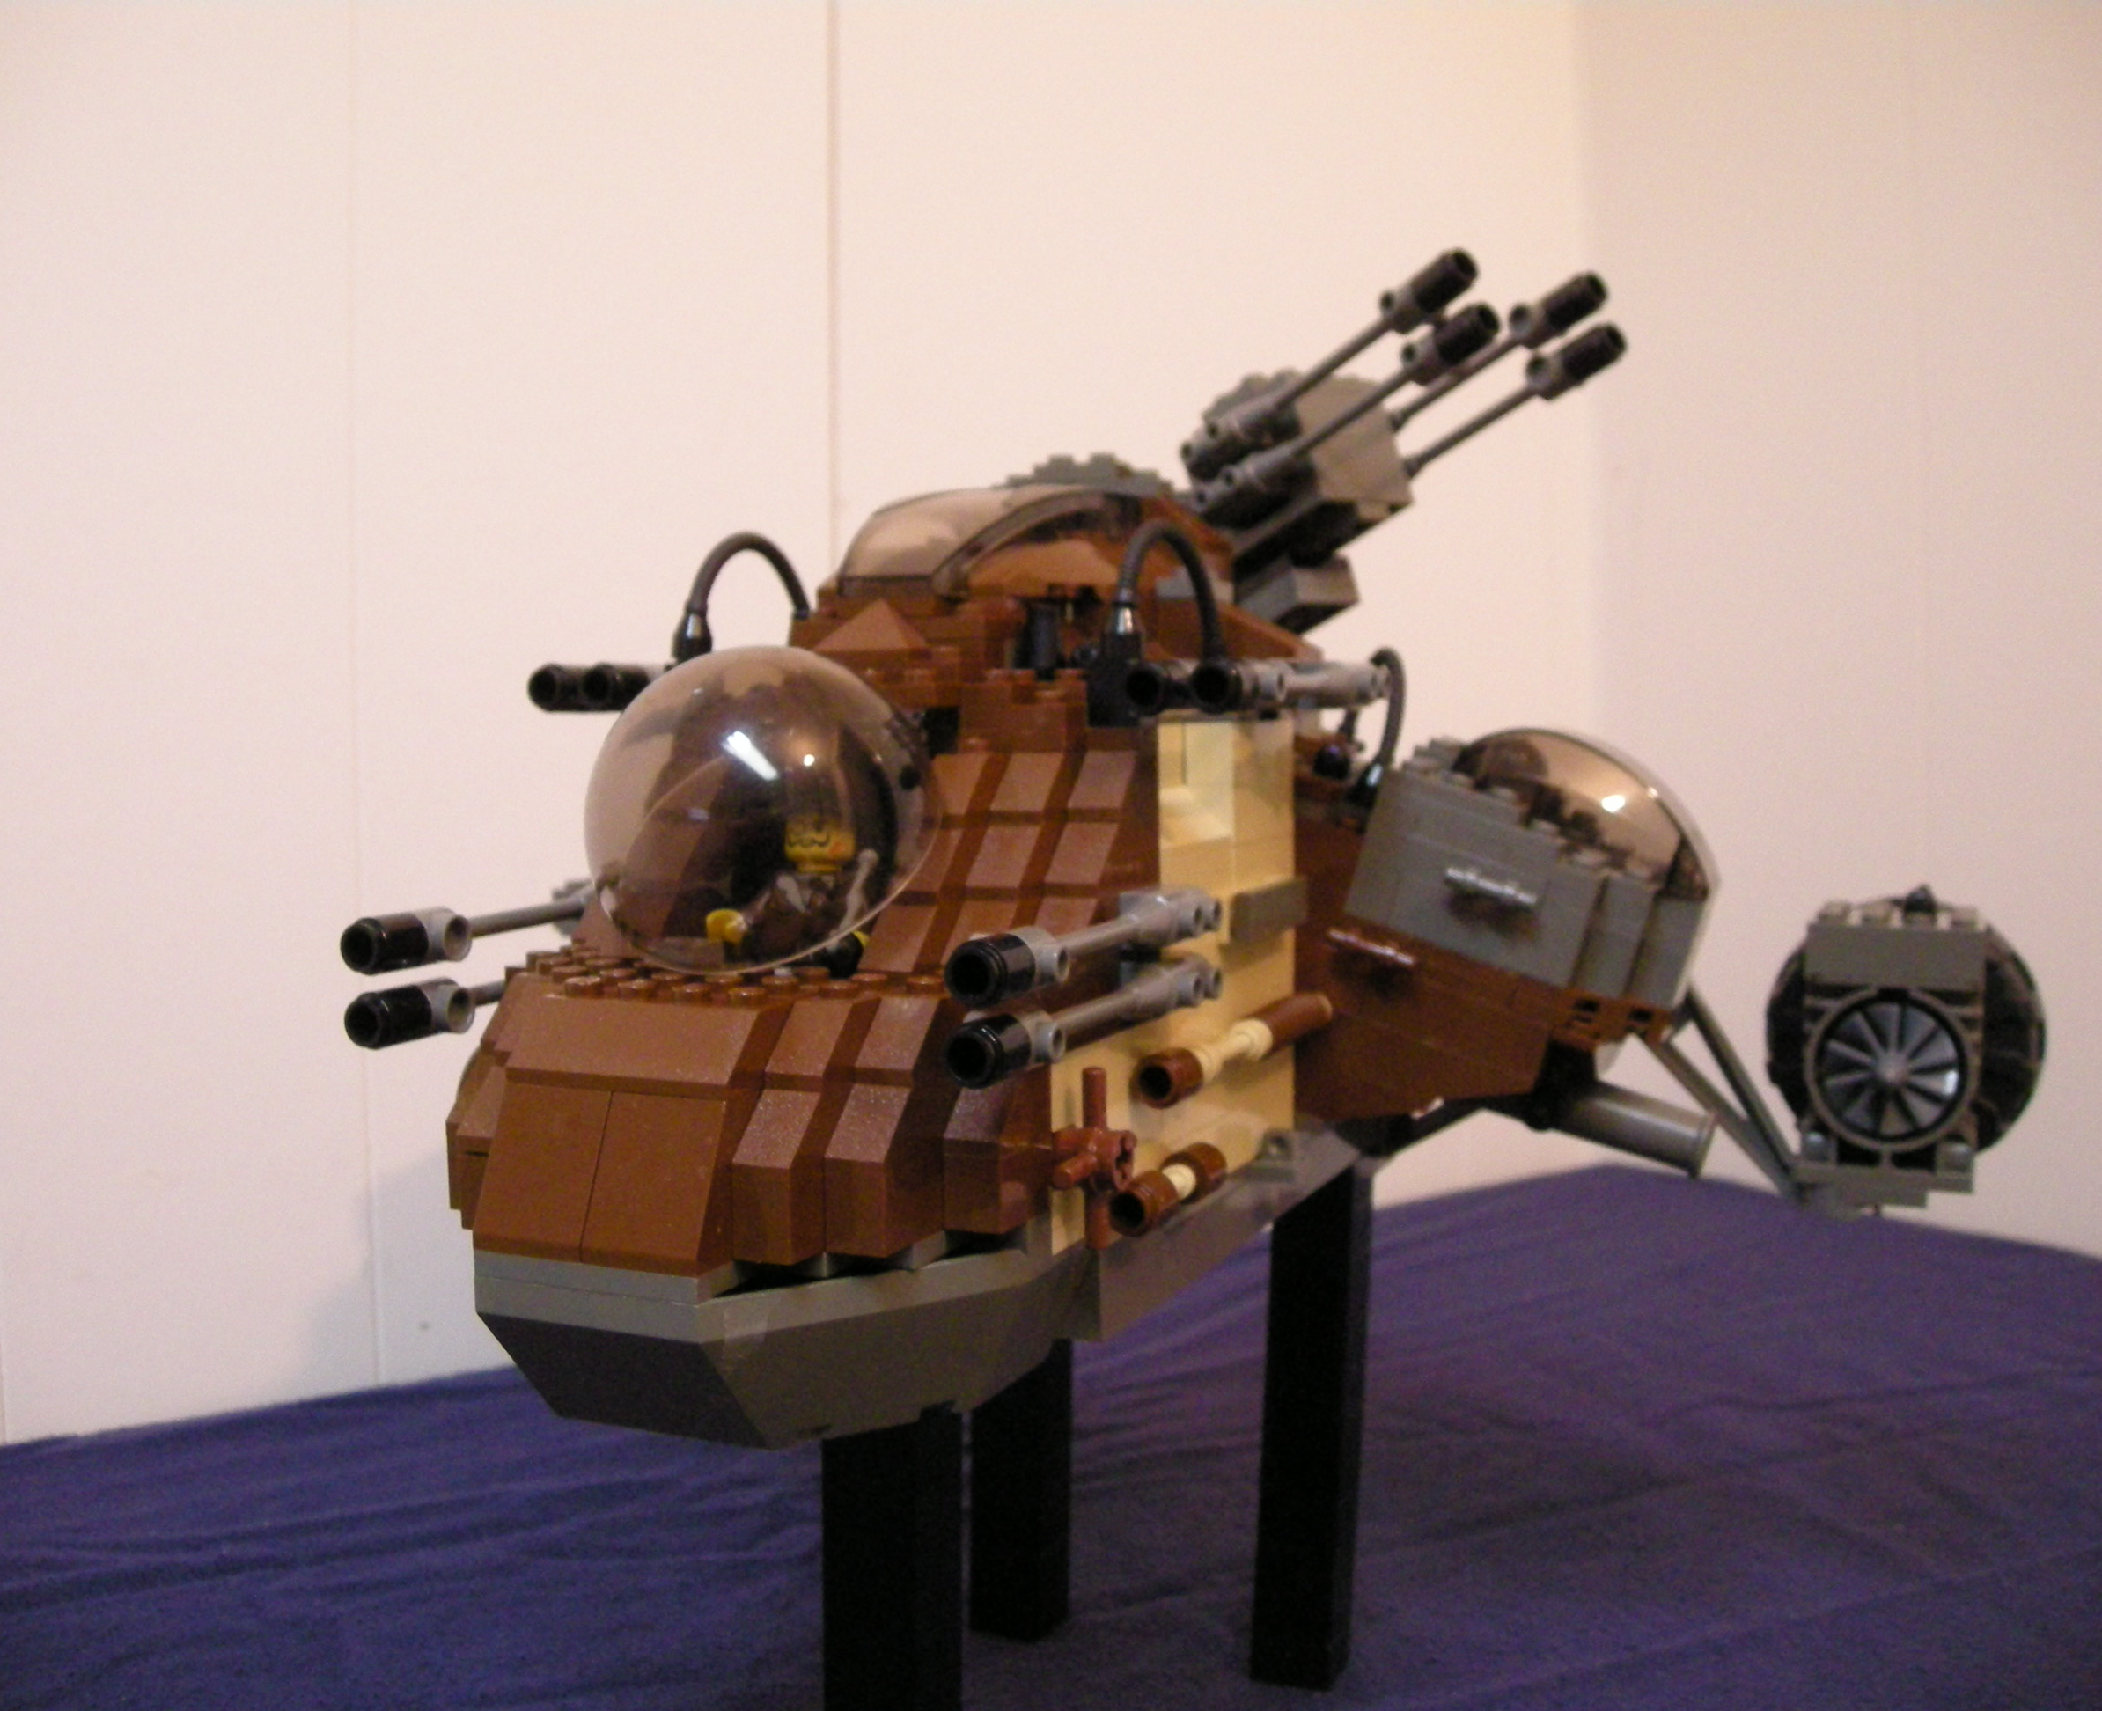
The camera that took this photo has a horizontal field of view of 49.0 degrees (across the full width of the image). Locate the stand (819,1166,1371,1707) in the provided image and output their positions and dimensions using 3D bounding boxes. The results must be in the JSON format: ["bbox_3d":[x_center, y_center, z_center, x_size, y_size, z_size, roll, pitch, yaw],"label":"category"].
[{"bbox_3d":[-0.004,0.119,0.431,0.085,0.120,0.157,2,5,23],"label":"stand"}]

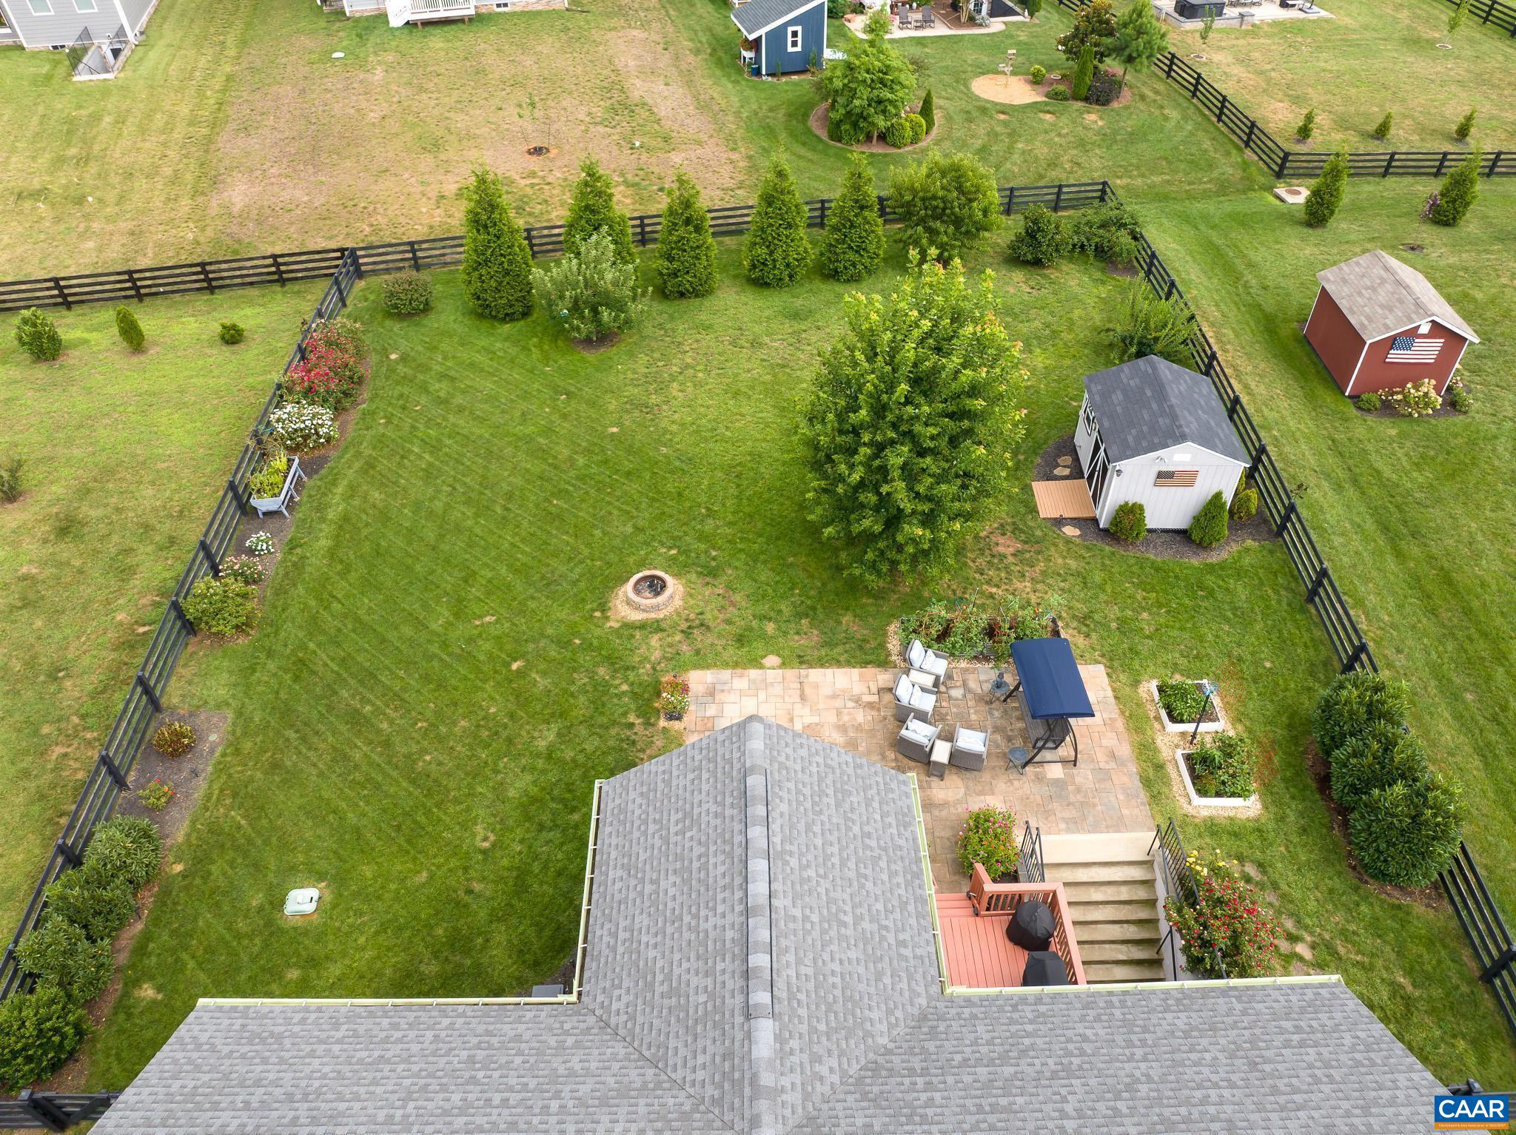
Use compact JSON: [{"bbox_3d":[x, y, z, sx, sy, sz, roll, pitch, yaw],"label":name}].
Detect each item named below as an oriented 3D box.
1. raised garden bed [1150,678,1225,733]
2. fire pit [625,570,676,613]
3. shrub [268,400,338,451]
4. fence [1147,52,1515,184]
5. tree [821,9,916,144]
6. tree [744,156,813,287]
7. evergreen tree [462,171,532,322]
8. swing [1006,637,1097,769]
[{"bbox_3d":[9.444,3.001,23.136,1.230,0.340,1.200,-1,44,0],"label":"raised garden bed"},{"bbox_3d":[-2.760,0.615,26.939,1.278,0.340,1.278,0,43,0],"label":"fire pit"},{"bbox_3d":[-13.726,-4.271,31.682,1.950,1.200,1.900,0,43,0],"label":"shrub"},{"bbox_3d":[29.307,-22.257,52.133,11.800,1.600,10.300,0,43,0],"label":"fence"},{"bbox_3d":[5.237,-22.878,49.209,4.477,5.948,4.477,-1,43,0],"label":"tree"},{"bbox_3d":[0.735,-12.727,38.246,2.538,4.592,2.538,-1,44,0],"label":"tree"},{"bbox_3d":[-9.143,-11.130,36.091,2.312,5.211,2.312,-1,43,0],"label":"evergreen tree"},{"bbox_3d":[6.378,3.089,23.249,1.300,1.750,2.050,-2,43,-2],"label":"swing"}]

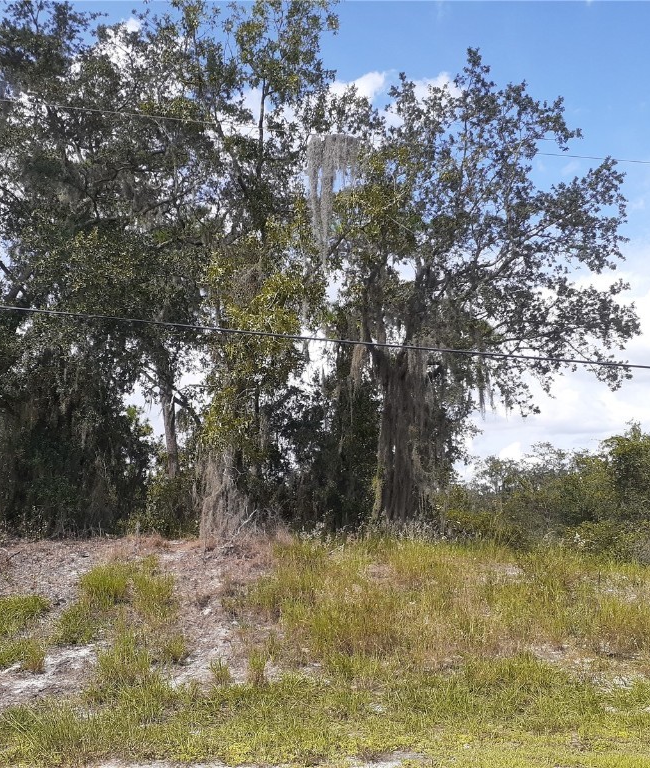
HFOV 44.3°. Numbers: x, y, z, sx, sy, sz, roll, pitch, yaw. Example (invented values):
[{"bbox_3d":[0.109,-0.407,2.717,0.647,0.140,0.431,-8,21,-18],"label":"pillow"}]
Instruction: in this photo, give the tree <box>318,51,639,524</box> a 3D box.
[{"bbox_3d":[2.880,-1.880,15.000,6.000,9.000,5.500,0,-5,0],"label":"tree"}]

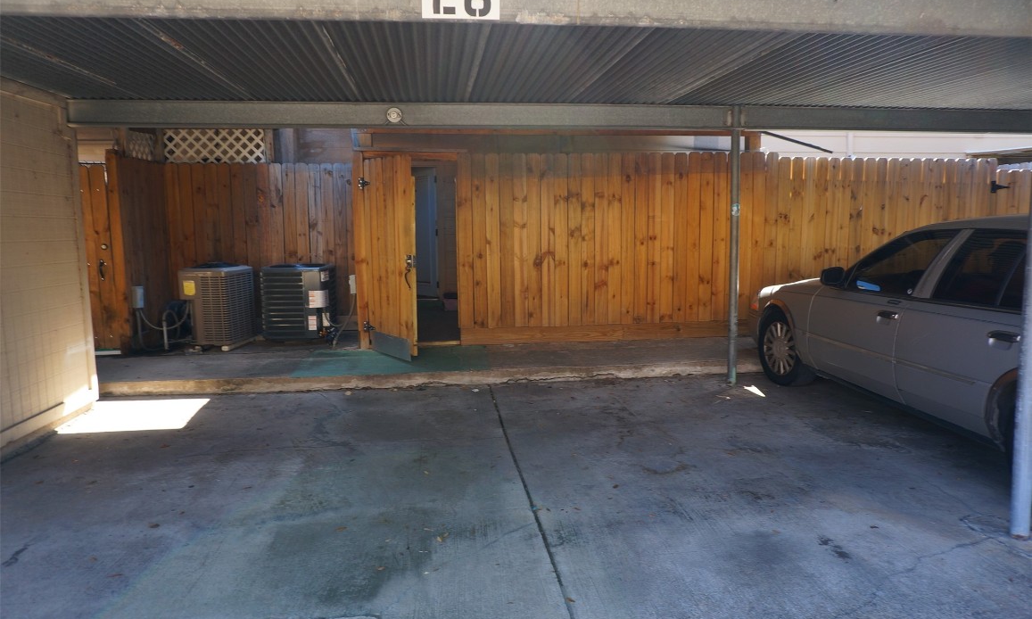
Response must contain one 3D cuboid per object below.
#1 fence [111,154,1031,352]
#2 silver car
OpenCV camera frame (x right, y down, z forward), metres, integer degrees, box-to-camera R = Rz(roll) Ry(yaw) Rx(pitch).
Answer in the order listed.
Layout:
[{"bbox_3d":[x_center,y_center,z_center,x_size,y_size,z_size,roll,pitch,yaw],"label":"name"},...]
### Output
[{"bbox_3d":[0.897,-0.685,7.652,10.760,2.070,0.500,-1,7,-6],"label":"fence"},{"bbox_3d":[3.283,0.095,4.218,1.980,1.440,5.380,-1,7,-3],"label":"silver car"}]

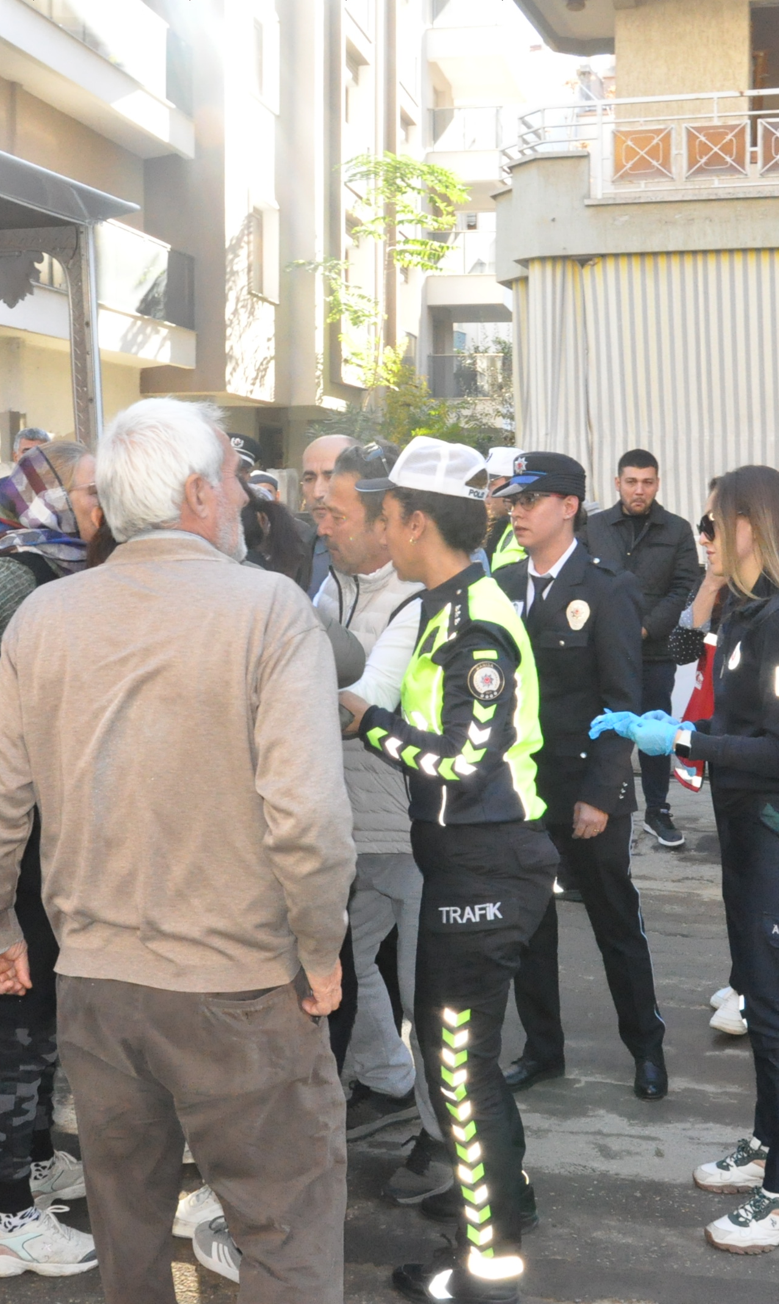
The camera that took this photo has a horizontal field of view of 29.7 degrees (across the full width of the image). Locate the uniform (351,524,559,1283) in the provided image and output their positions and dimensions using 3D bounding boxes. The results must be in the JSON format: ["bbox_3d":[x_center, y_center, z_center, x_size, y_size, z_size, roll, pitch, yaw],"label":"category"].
[{"bbox_3d":[0.140,0.527,3.014,0.430,1.510,0.480,1,5,9],"label":"uniform"}]

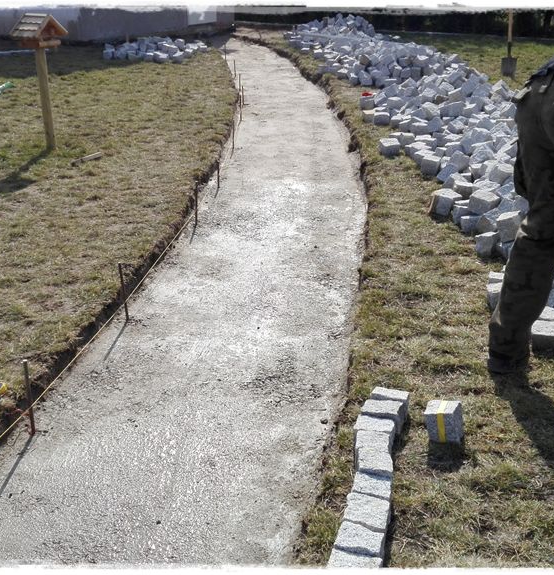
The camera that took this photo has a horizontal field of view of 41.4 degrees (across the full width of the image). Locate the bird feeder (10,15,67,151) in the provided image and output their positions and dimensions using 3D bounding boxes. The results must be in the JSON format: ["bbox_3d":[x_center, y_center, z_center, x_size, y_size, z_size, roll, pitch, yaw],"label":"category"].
[{"bbox_3d":[-1.640,-1.438,5.184,0.270,0.940,0.320,22,33,39],"label":"bird feeder"}]

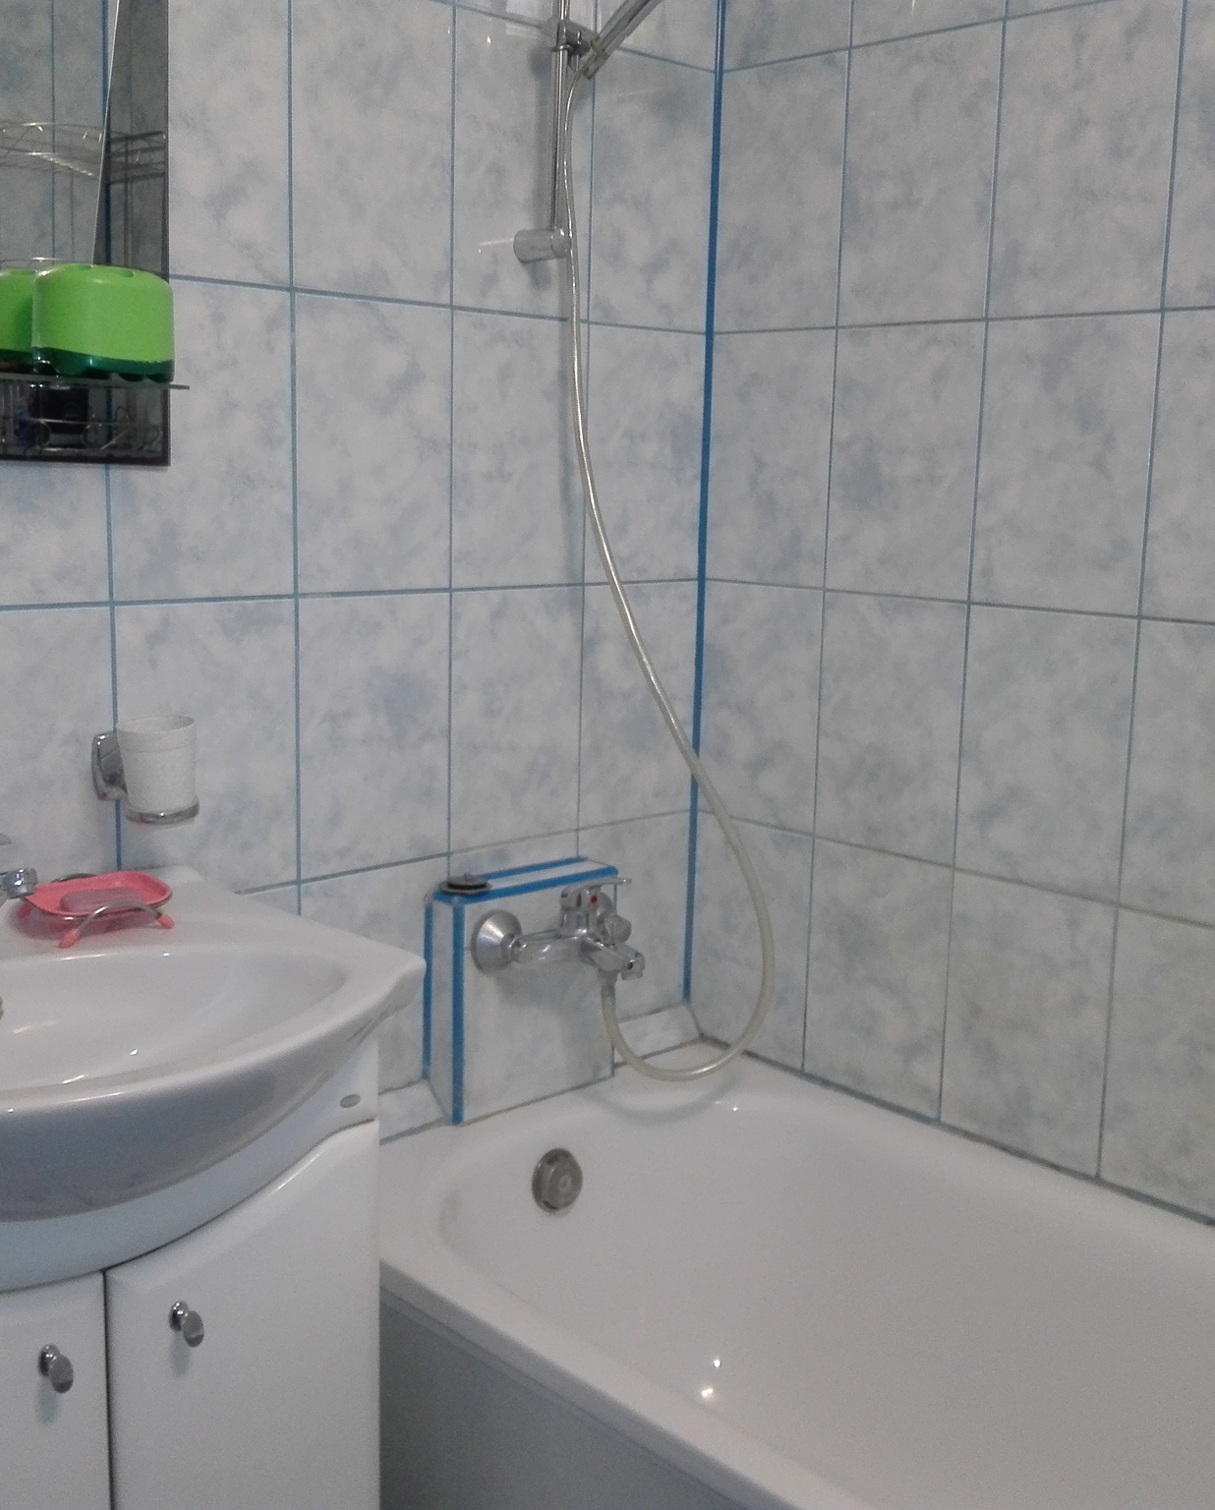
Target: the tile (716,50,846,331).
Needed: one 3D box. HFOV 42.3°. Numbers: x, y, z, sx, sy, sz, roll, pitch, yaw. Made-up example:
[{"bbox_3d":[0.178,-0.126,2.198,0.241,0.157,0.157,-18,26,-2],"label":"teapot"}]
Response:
[{"bbox_3d":[0.205,-0.658,1.868,0.010,0.300,0.200,-8,14,-43],"label":"tile"}]

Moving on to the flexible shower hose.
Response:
[{"bbox_3d":[0.081,-0.173,1.794,0.285,1.120,0.140,-9,14,-43],"label":"flexible shower hose"}]

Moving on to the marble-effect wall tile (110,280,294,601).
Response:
[{"bbox_3d":[-0.392,-0.303,1.522,0.200,0.300,0.010,-8,14,-43],"label":"marble-effect wall tile"}]

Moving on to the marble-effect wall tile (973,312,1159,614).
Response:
[{"bbox_3d":[0.481,-0.306,1.655,0.010,0.300,0.200,-8,14,-43],"label":"marble-effect wall tile"}]

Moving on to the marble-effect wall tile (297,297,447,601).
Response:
[{"bbox_3d":[-0.245,-0.321,1.646,0.200,0.300,0.009,-9,14,-43],"label":"marble-effect wall tile"}]

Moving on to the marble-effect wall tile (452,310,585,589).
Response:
[{"bbox_3d":[-0.100,-0.342,1.781,0.200,0.300,0.010,-8,14,-43],"label":"marble-effect wall tile"}]

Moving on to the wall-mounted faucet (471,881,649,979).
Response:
[{"bbox_3d":[-0.014,0.188,1.772,0.220,0.125,0.165,-8,14,-43],"label":"wall-mounted faucet"}]

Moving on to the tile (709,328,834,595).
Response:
[{"bbox_3d":[0.198,-0.362,1.928,0.009,0.300,0.200,-9,14,-43],"label":"tile"}]

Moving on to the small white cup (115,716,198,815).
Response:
[{"bbox_3d":[-0.410,0.013,1.437,0.069,0.085,0.069,1,10,0],"label":"small white cup"}]

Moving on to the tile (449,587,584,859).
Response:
[{"bbox_3d":[-0.108,-0.046,1.853,0.200,0.300,0.010,-8,14,-43],"label":"tile"}]

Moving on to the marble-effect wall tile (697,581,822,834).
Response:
[{"bbox_3d":[0.192,-0.062,1.984,0.009,0.300,0.200,-9,14,-43],"label":"marble-effect wall tile"}]

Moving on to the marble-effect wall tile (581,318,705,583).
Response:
[{"bbox_3d":[0.048,-0.368,1.940,0.200,0.300,0.010,-8,14,-43],"label":"marble-effect wall tile"}]

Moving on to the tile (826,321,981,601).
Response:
[{"bbox_3d":[0.337,-0.332,1.780,0.010,0.300,0.200,-8,14,-43],"label":"tile"}]

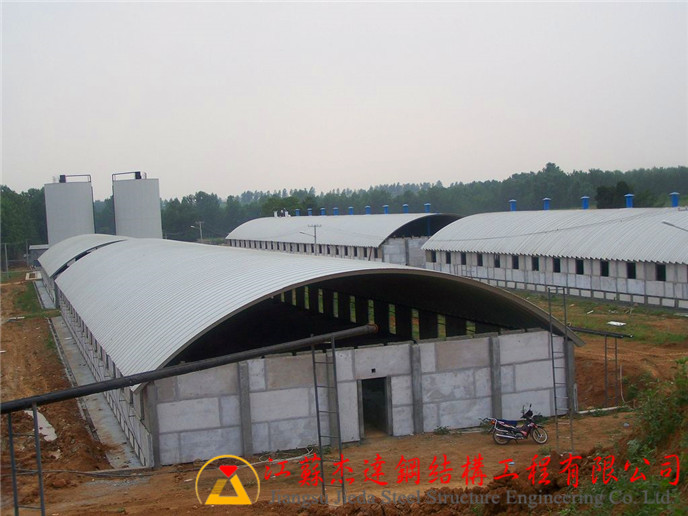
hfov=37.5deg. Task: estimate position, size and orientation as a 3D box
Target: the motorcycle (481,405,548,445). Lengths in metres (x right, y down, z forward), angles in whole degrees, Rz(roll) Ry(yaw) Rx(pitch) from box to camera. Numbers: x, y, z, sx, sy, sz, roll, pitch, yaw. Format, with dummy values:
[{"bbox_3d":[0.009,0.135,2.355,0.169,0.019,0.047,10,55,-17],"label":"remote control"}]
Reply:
[{"bbox_3d":[5.580,5.417,32.593,2.000,1.170,0.750,-3,3,7],"label":"motorcycle"}]

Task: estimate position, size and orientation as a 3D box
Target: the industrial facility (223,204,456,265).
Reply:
[{"bbox_3d":[-1.309,-3.565,150.240,15.600,7.200,71.700,-4,3,-20],"label":"industrial facility"}]

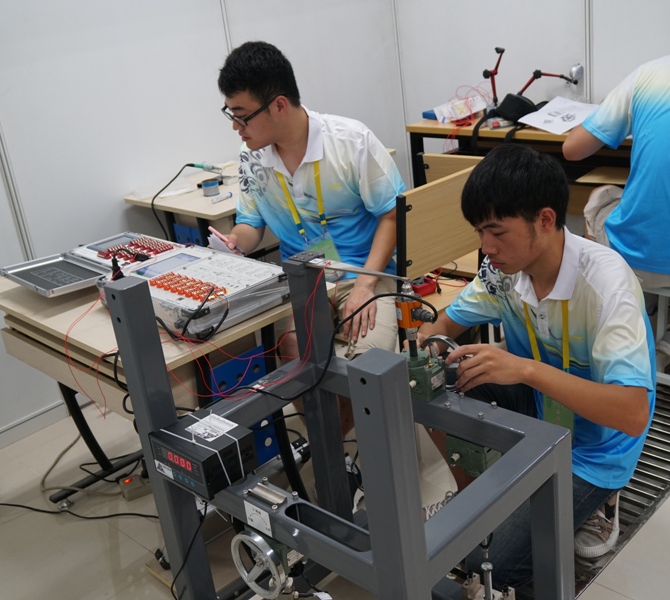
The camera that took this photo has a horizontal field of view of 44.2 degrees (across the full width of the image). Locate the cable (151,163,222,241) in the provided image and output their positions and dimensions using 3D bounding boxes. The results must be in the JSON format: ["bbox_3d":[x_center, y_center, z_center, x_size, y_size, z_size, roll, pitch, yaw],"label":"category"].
[{"bbox_3d":[-0.537,-0.369,3.053,0.250,0.250,0.240,-7,22,0],"label":"cable"}]

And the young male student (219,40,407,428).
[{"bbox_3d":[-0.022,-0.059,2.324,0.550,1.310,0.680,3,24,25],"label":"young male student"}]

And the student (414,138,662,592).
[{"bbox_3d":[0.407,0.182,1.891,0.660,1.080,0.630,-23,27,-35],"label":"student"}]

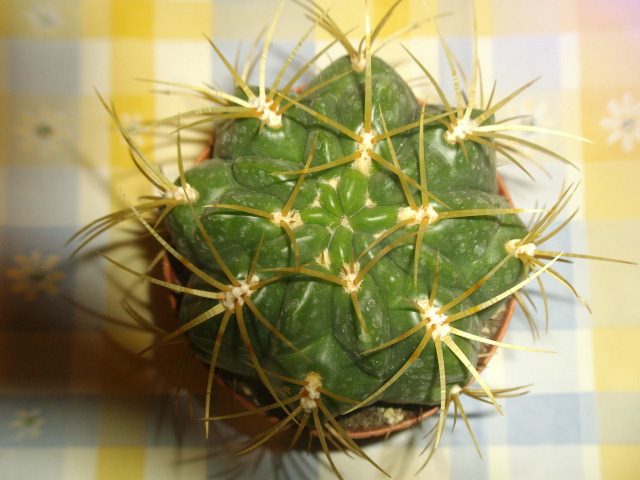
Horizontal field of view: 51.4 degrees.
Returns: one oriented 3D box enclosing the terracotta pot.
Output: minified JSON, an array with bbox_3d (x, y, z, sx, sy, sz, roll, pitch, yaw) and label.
[{"bbox_3d":[0.007,0.010,0.262,0.115,0.094,0.115,0,84,0],"label":"terracotta pot"}]

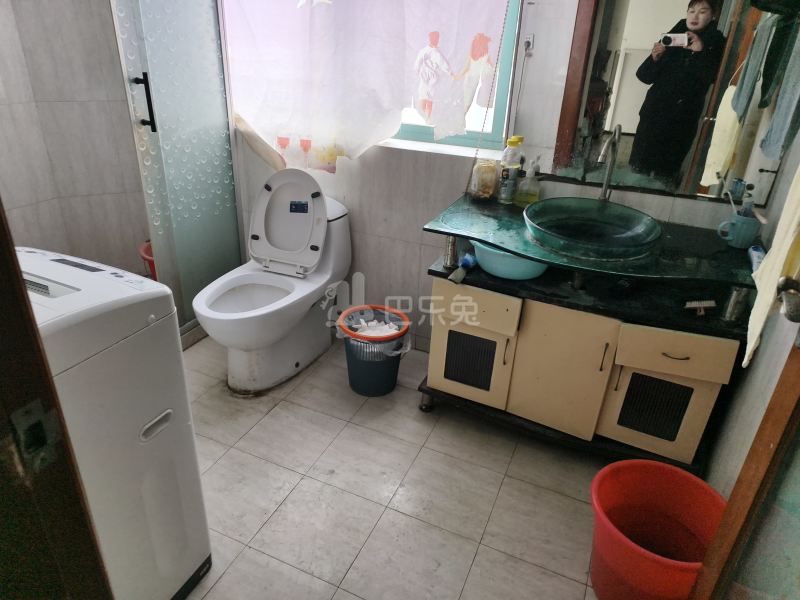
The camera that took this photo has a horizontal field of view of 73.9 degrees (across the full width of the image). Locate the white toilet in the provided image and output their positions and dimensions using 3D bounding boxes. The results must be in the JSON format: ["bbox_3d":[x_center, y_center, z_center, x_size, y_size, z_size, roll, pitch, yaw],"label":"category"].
[{"bbox_3d":[-0.524,-0.090,2.182,0.390,0.810,0.730,13,28,20],"label":"white toilet"}]

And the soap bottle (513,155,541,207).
[{"bbox_3d":[0.473,-0.435,1.961,0.081,0.179,0.057,13,28,20],"label":"soap bottle"}]

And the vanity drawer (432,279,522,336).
[{"bbox_3d":[0.314,-0.023,1.940,0.313,0.157,0.310,13,28,20],"label":"vanity drawer"}]

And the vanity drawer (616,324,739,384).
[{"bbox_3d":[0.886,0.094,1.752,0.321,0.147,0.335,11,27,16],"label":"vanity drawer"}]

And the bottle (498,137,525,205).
[{"bbox_3d":[0.415,-0.480,1.971,0.071,0.246,0.069,21,32,33],"label":"bottle"}]

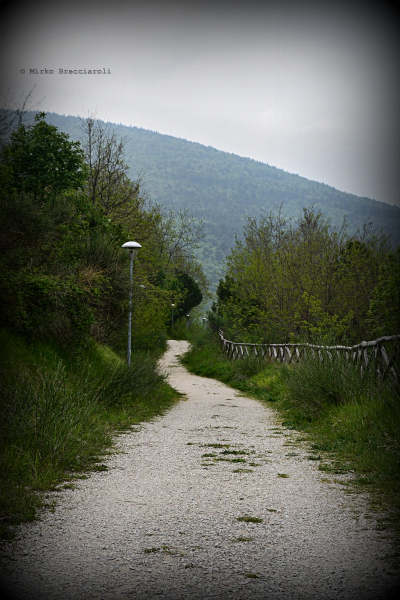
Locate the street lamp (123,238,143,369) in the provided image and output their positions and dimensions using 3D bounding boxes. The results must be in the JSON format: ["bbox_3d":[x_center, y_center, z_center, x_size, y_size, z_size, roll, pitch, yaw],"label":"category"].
[{"bbox_3d":[-2.043,0.177,31.000,0.580,3.850,0.580,1,-3,0],"label":"street lamp"}]

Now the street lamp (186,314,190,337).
[{"bbox_3d":[-1.655,3.824,146.000,0.580,3.800,0.580,1,-3,0],"label":"street lamp"}]

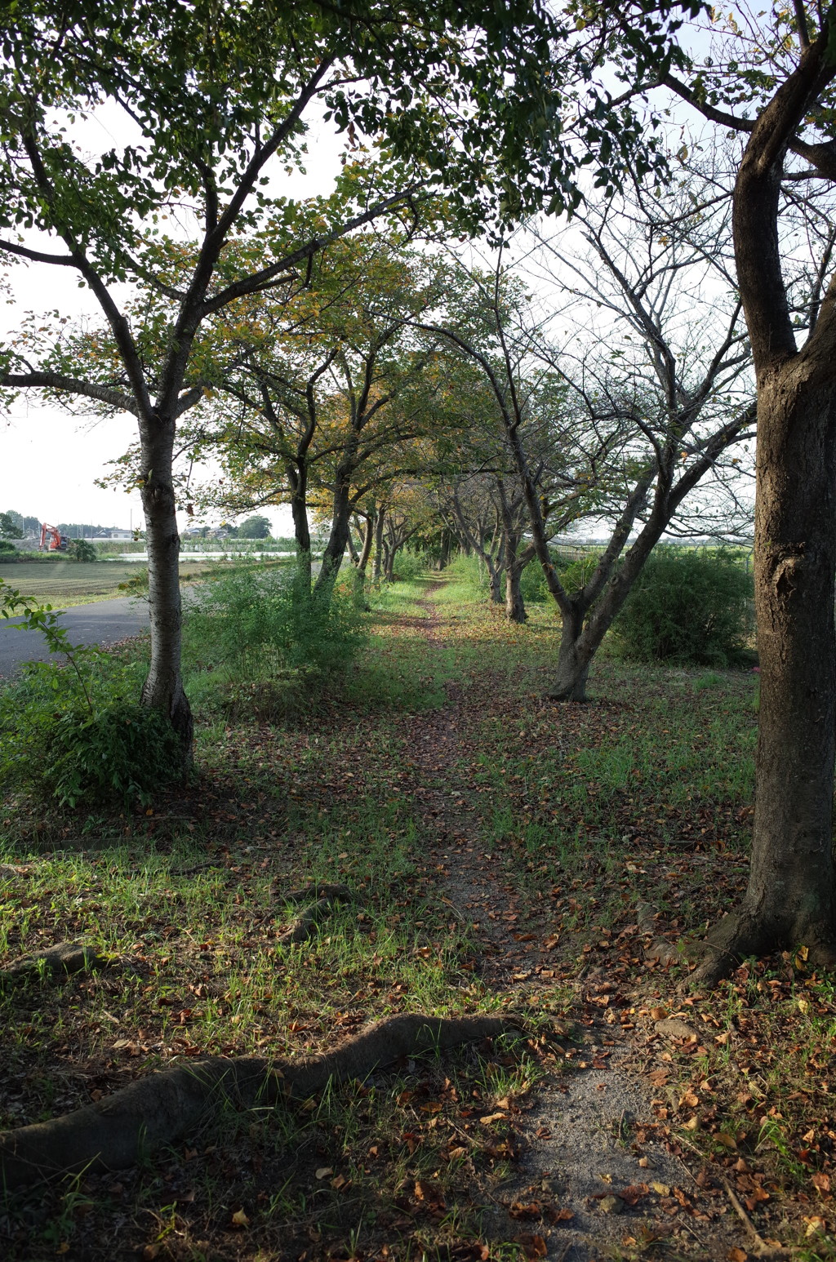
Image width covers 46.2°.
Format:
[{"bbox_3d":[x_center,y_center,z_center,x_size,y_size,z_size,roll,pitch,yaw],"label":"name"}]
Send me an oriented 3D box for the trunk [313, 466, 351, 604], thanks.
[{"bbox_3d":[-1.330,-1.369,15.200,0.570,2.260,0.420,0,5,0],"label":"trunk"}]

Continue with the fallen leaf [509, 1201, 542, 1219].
[{"bbox_3d":[0.239,1.297,2.191,0.076,0.022,0.042,0,5,0],"label":"fallen leaf"}]

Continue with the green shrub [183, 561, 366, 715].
[{"bbox_3d":[-1.497,-0.059,10.238,1.950,1.380,1.900,0,5,0],"label":"green shrub"}]

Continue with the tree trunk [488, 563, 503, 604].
[{"bbox_3d":[1.955,-1.201,24.600,0.360,1.020,0.340,0,5,0],"label":"tree trunk"}]

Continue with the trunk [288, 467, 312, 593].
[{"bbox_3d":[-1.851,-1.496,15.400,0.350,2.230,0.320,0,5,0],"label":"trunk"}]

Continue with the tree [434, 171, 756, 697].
[{"bbox_3d":[1.818,-1.860,9.591,3.337,5.094,3.500,0,5,0],"label":"tree"}]

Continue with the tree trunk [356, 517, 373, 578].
[{"bbox_3d":[-1.206,-1.827,22.000,0.360,1.550,0.320,0,5,0],"label":"tree trunk"}]

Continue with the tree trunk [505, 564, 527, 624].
[{"bbox_3d":[1.847,-0.698,18.543,0.420,1.121,0.400,0,5,0],"label":"tree trunk"}]

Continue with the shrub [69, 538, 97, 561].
[{"bbox_3d":[-27.324,-6.644,80.000,2.200,1.950,2.100,0,5,0],"label":"shrub"}]

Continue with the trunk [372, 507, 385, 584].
[{"bbox_3d":[-1.348,-2.895,33.497,0.420,2.654,0.380,0,5,0],"label":"trunk"}]

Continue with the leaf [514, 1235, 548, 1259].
[{"bbox_3d":[0.237,1.304,2.075,0.072,0.025,0.052,0,5,0],"label":"leaf"}]

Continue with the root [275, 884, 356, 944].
[{"bbox_3d":[-0.421,1.152,3.996,0.320,0.100,0.460,0,5,0],"label":"root"}]

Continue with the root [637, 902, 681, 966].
[{"bbox_3d":[0.898,1.146,3.666,0.170,0.090,0.520,0,5,5],"label":"root"}]

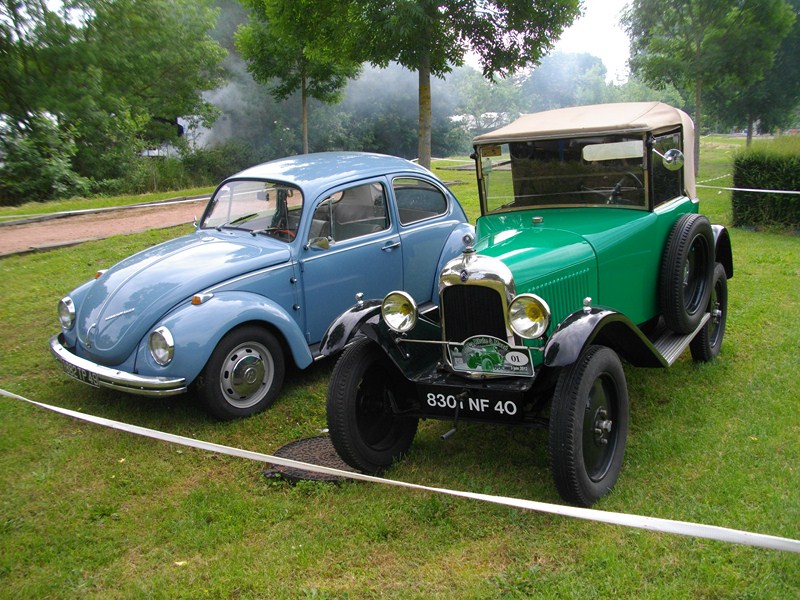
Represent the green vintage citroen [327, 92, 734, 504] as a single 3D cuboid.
[{"bbox_3d":[0.963,-0.212,4.401,1.400,1.750,3.200,1,12,34],"label":"green vintage citroen"}]

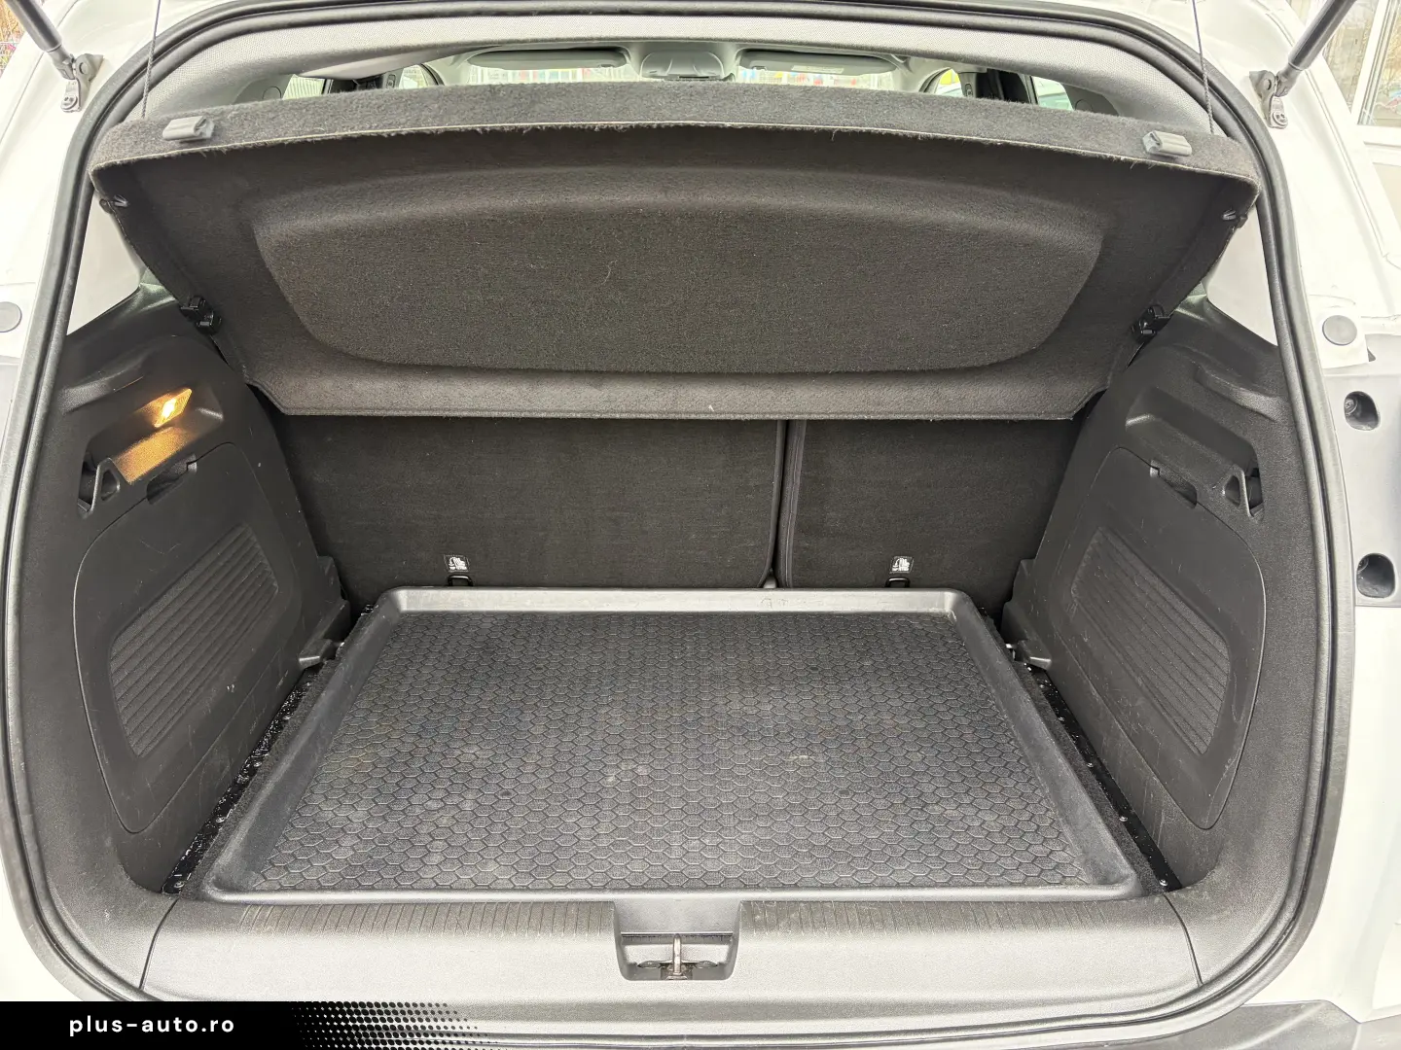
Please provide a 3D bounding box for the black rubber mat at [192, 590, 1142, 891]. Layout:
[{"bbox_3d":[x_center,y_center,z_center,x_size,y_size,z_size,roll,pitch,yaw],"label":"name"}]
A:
[{"bbox_3d":[-0.030,0.253,1.359,0.920,0.040,0.686,0,22,-1],"label":"black rubber mat"}]

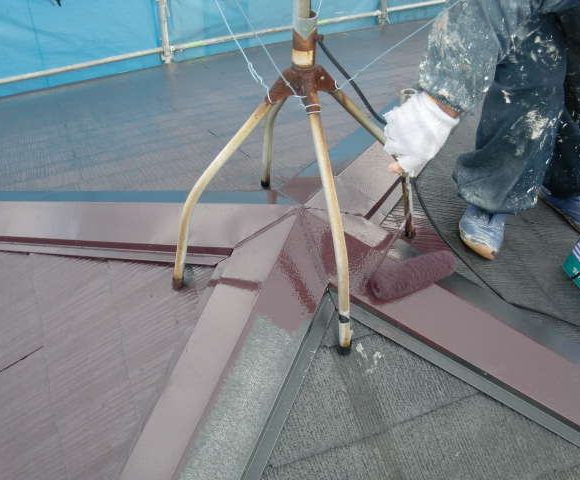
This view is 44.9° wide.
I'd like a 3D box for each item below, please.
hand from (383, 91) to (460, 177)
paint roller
[{"bbox_3d":[0.223,-0.188,1.230,0.108,0.132,0.078,36,23,-10],"label":"hand"},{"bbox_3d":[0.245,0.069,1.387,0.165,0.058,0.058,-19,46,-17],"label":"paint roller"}]

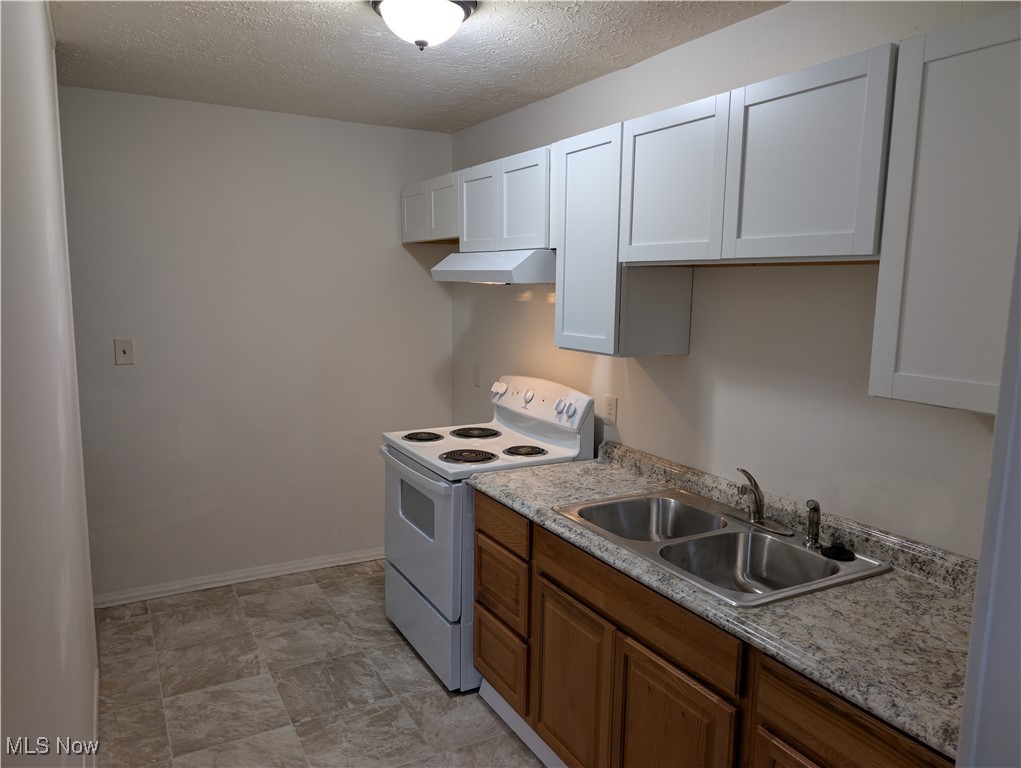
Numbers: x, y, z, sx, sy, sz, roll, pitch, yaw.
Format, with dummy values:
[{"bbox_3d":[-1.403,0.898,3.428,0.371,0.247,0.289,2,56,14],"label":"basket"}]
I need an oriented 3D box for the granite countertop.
[{"bbox_3d":[0.569,0.428,2.051,0.638,0.118,1.828,-4,9,-29],"label":"granite countertop"}]

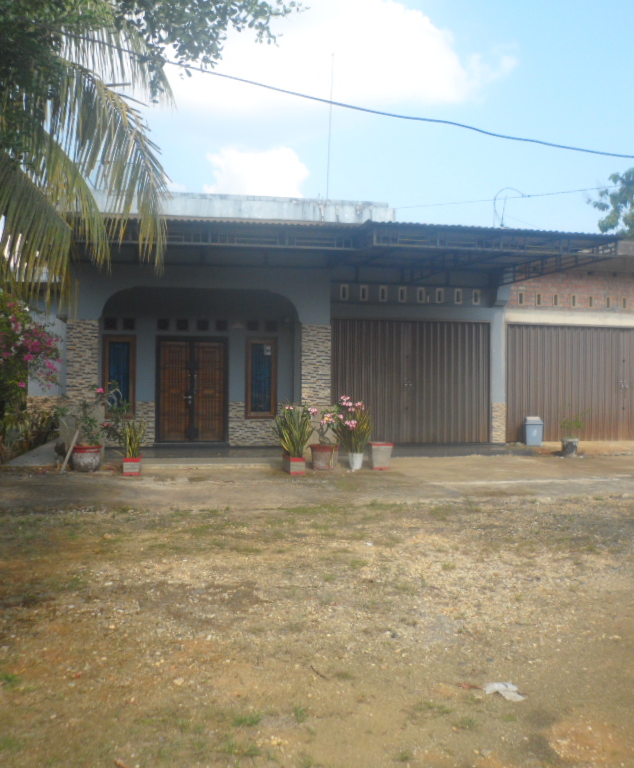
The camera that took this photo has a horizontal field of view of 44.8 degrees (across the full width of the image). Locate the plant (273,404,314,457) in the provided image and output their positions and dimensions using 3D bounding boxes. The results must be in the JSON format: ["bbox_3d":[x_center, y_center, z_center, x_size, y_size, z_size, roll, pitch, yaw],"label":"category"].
[{"bbox_3d":[-0.412,0.825,13.500,0.702,0.895,0.620,0,0,-10],"label":"plant"}]

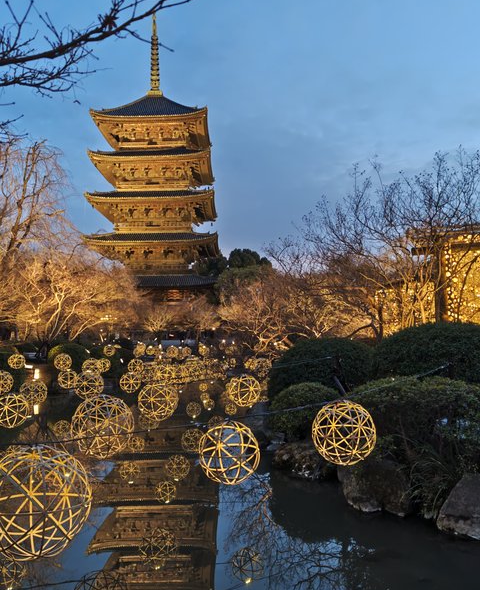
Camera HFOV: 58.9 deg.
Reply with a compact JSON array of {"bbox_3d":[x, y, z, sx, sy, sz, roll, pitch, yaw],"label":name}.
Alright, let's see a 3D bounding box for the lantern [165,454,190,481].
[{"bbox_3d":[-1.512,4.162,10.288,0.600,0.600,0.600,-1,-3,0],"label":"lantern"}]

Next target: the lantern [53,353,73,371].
[{"bbox_3d":[-6.189,2.357,14.894,0.710,0.710,0.710,-1,-3,0],"label":"lantern"}]

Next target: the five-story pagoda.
[{"bbox_3d":[-14.200,-20.800,71.600,19.600,54.800,19.600,-1,-3,-3],"label":"five-story pagoda"}]

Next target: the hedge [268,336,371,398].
[{"bbox_3d":[2.409,2.291,12.568,3.200,1.900,2.800,-1,-3,0],"label":"hedge"}]

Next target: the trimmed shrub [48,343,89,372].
[{"bbox_3d":[-7.591,2.899,18.821,1.950,1.550,1.850,-1,-3,0],"label":"trimmed shrub"}]

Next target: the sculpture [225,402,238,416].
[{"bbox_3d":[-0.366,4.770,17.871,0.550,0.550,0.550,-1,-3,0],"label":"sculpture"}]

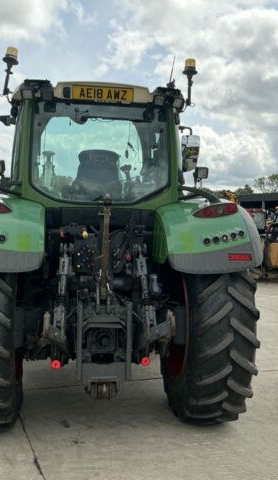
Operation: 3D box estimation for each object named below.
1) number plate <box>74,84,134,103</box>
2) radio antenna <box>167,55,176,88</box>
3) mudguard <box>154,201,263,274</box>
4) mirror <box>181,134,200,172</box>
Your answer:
[{"bbox_3d":[-0.297,-1.230,4.363,0.520,0.112,0.012,1,2,-9],"label":"number plate"},{"bbox_3d":[0.292,-1.511,4.650,0.070,0.310,0.070,1,2,-9],"label":"radio antenna"},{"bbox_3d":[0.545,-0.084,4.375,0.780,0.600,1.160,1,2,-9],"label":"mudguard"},{"bbox_3d":[0.602,-1.007,6.050,0.210,0.450,0.120,1,2,6],"label":"mirror"}]

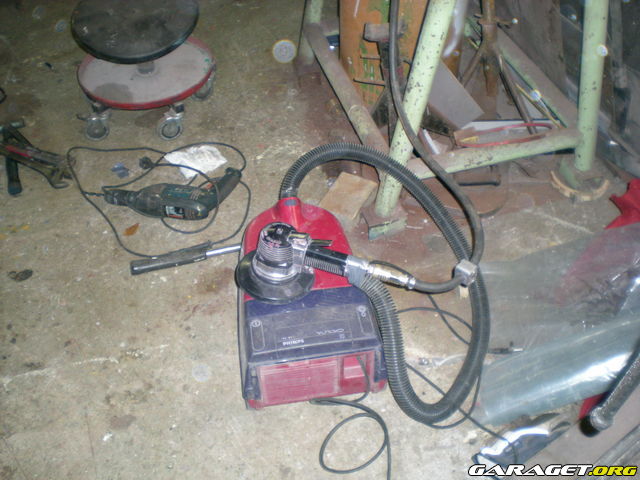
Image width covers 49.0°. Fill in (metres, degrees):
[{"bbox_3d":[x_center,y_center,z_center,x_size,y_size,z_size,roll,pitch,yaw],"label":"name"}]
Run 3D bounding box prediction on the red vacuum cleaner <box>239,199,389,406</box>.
[{"bbox_3d":[-0.039,0.099,1.481,0.285,0.200,0.420,-7,47,-5],"label":"red vacuum cleaner"}]

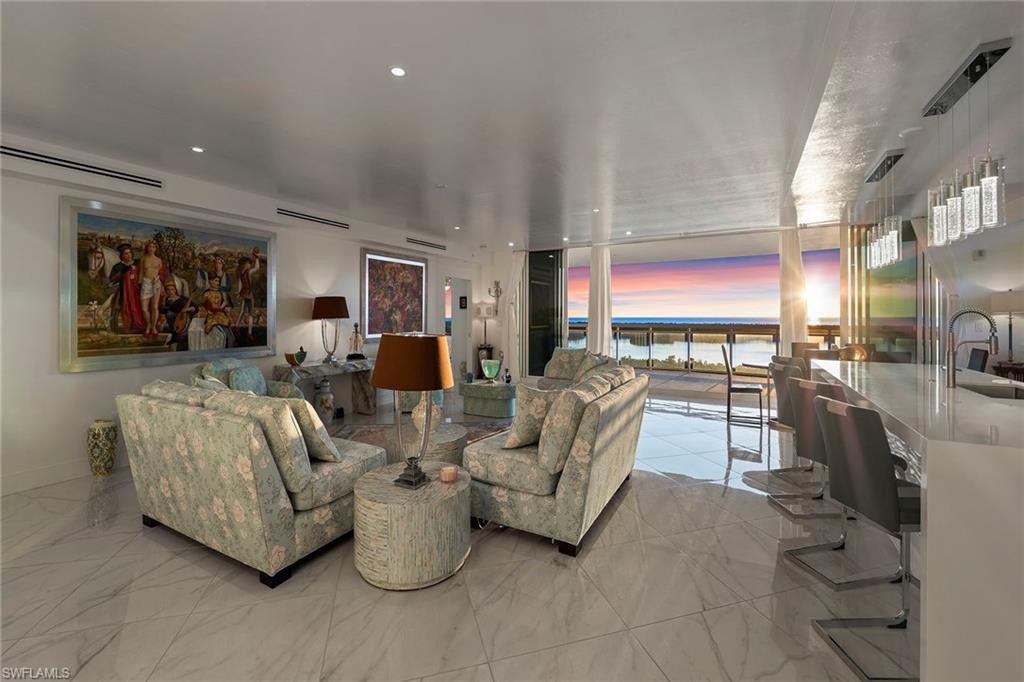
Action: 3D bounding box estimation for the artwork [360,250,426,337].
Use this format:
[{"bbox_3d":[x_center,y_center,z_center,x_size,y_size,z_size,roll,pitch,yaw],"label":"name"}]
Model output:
[{"bbox_3d":[-1.857,-0.704,6.420,0.060,1.380,1.400,1,2,30],"label":"artwork"}]

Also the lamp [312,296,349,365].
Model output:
[{"bbox_3d":[-2.302,-0.151,5.050,0.450,0.860,0.450,2,4,29],"label":"lamp"}]

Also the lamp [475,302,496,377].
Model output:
[{"bbox_3d":[-0.566,-0.099,8.500,0.480,1.600,0.460,0,2,0],"label":"lamp"}]

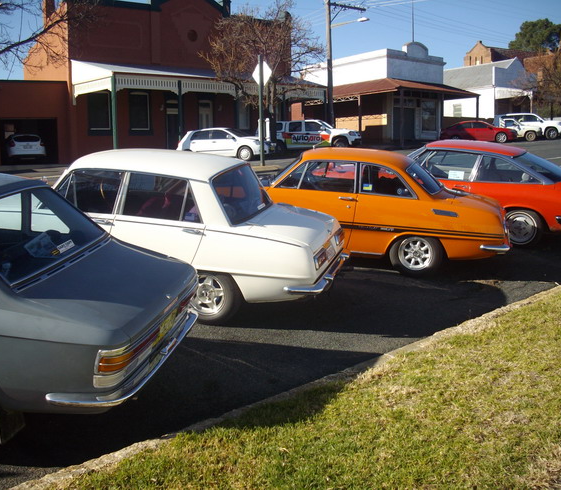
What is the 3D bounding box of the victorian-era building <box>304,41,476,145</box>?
[{"bbox_3d":[7.156,-10.111,47.865,8.100,7.000,10.200,-7,9,-39],"label":"victorian-era building"}]

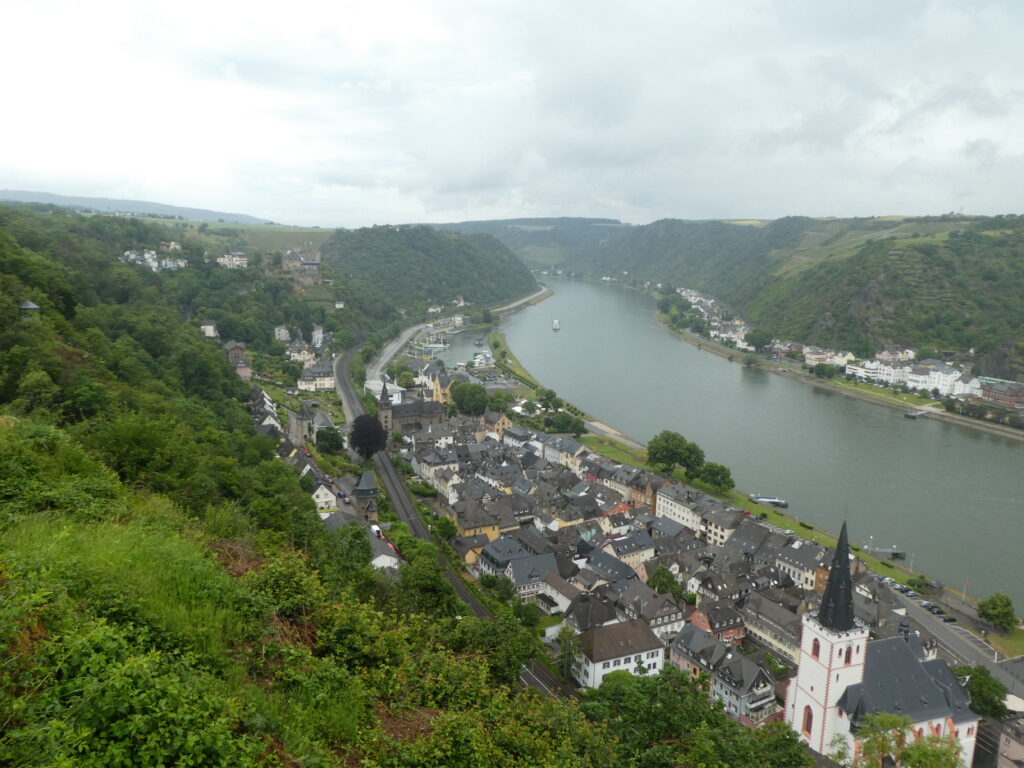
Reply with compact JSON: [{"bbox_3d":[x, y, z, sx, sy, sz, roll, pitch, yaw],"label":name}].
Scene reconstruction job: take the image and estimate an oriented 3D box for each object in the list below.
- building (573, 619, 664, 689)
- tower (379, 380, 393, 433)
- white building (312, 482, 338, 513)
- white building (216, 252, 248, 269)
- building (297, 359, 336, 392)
[{"bbox_3d":[27.140,67.280,181.830,20.000,13.400,11.500,-4,13,-21],"label":"building"},{"bbox_3d":[-68.470,13.680,383.680,6.800,32.000,6.800,-4,13,-21],"label":"tower"},{"bbox_3d":[-69.410,40.070,260.270,8.600,9.700,10.000,-4,12,-18],"label":"white building"},{"bbox_3d":[-300.930,-132.680,766.270,31.000,15.500,14.000,-4,12,-18],"label":"white building"},{"bbox_3d":[-127.480,-4.670,456.830,25.000,14.500,19.000,-5,13,-23],"label":"building"}]

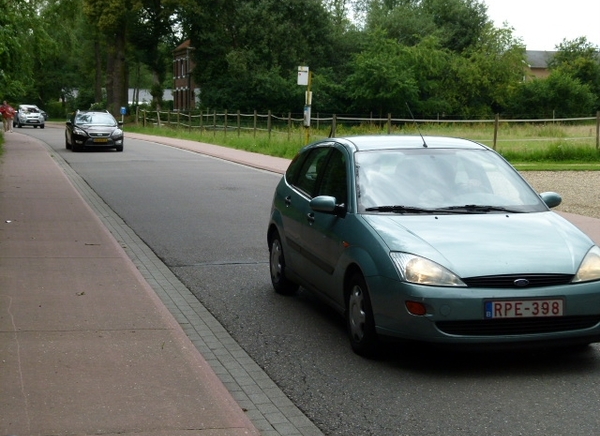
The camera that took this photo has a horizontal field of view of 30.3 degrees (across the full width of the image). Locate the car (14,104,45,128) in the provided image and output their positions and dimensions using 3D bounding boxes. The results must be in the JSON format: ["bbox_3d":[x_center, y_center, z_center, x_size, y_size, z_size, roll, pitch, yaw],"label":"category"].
[{"bbox_3d":[-20.050,-7.480,81.900,1.840,1.700,4.440,-2,6,-23],"label":"car"}]

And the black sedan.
[{"bbox_3d":[-7.720,-3.280,41.500,1.880,1.500,4.800,-2,6,-16],"label":"black sedan"}]

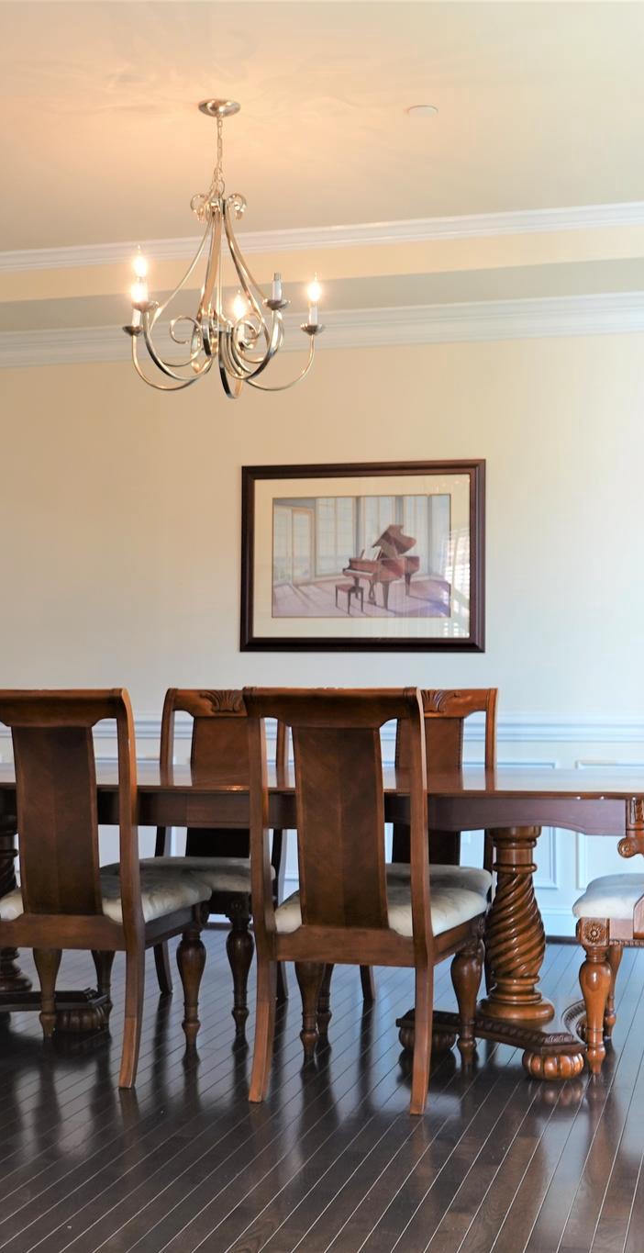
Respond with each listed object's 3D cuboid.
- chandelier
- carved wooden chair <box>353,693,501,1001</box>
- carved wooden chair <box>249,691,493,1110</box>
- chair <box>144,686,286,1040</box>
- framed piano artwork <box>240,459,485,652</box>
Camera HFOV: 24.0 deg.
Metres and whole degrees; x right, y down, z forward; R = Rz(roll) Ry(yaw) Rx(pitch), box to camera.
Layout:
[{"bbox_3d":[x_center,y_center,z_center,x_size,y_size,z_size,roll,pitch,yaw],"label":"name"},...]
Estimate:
[{"bbox_3d":[-0.297,-1.134,4.445,0.581,0.823,0.581,0,-2,0],"label":"chandelier"},{"bbox_3d":[0.283,0.695,4.604,0.535,1.010,0.596,-1,-2,15],"label":"carved wooden chair"},{"bbox_3d":[0.116,0.666,3.896,0.535,1.010,0.586,-1,-2,15],"label":"carved wooden chair"},{"bbox_3d":[-0.353,0.701,4.767,0.535,1.010,0.596,-1,-2,15],"label":"chair"},{"bbox_3d":[0.161,-0.288,6.271,1.036,0.784,0.035,-1,-2,15],"label":"framed piano artwork"}]

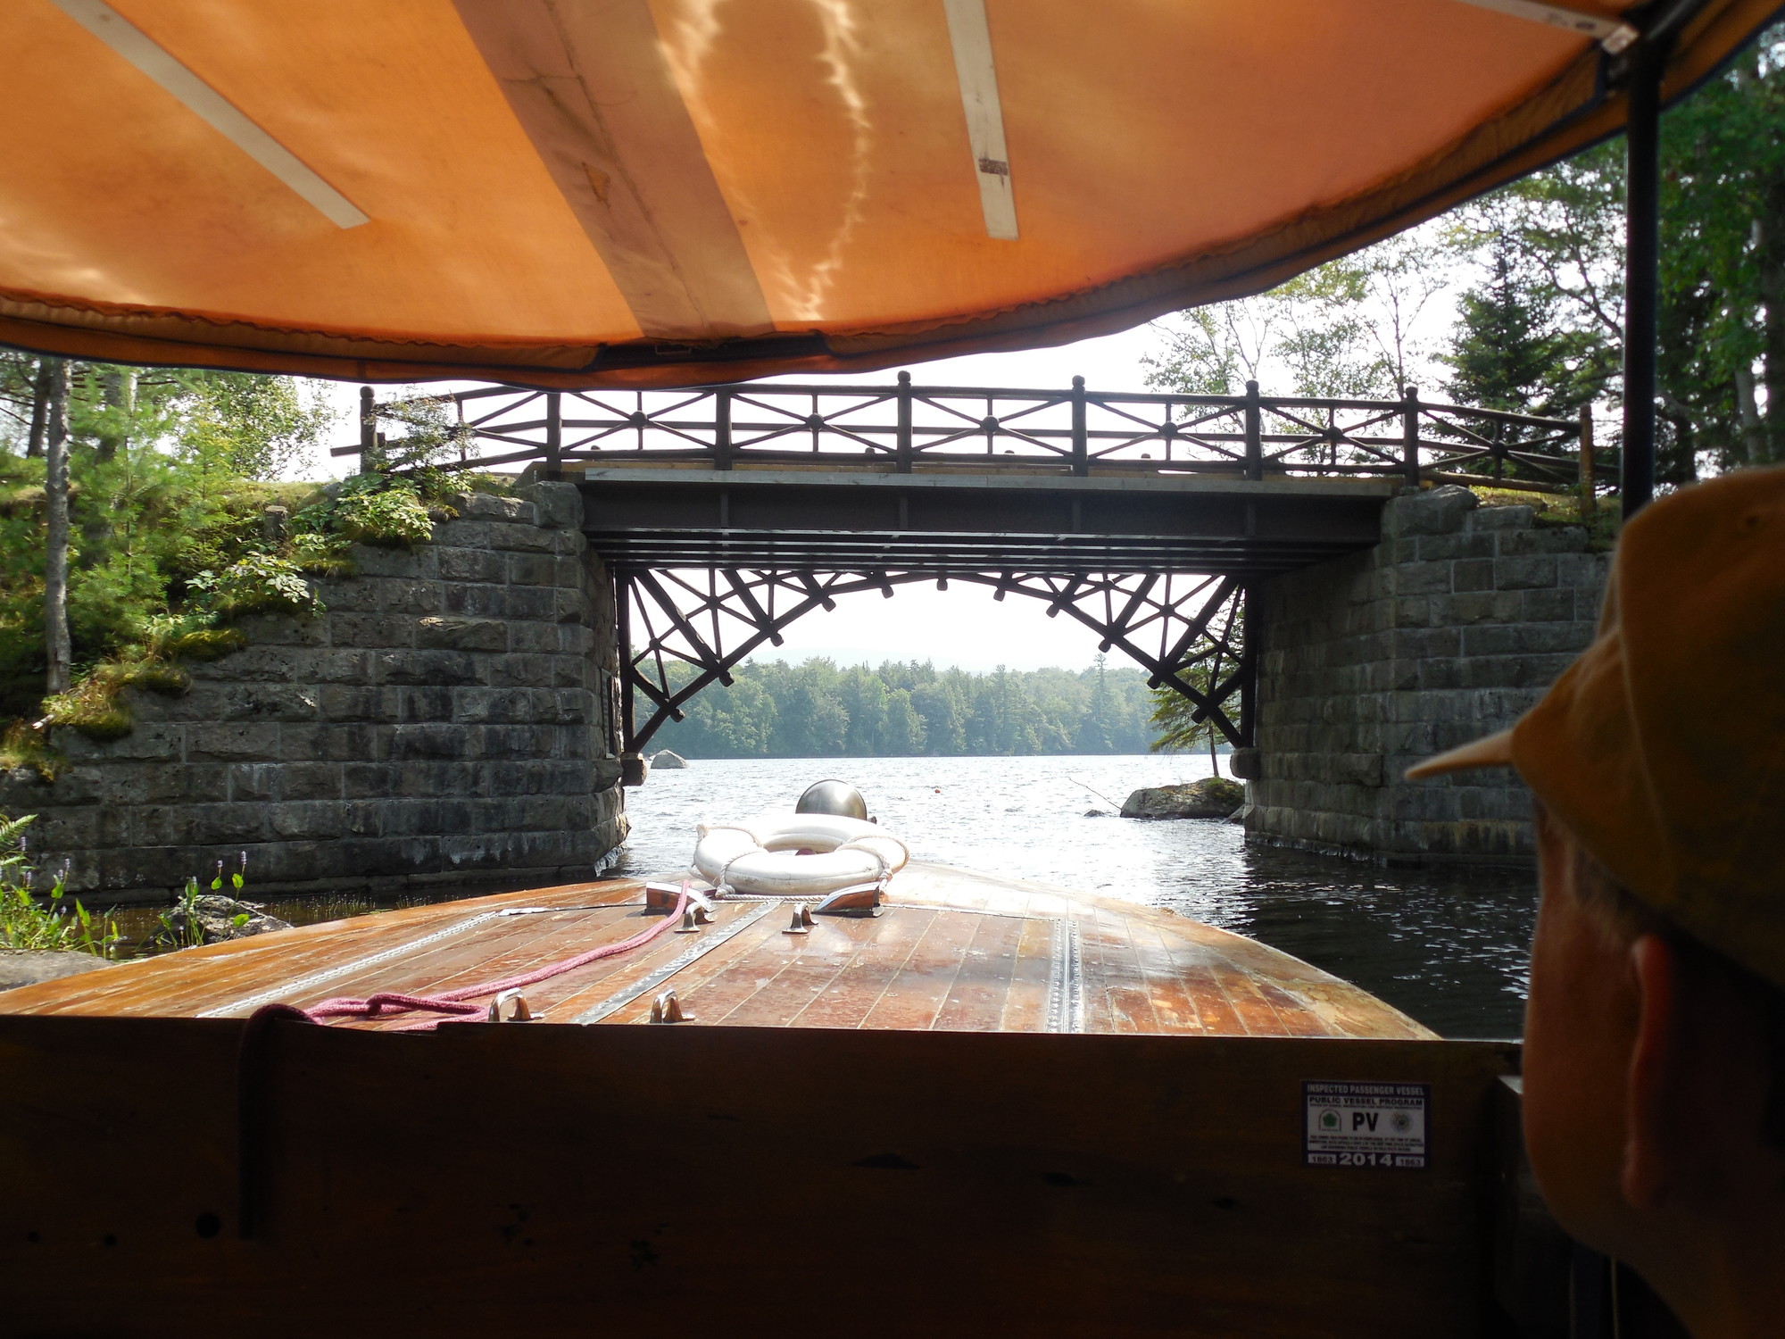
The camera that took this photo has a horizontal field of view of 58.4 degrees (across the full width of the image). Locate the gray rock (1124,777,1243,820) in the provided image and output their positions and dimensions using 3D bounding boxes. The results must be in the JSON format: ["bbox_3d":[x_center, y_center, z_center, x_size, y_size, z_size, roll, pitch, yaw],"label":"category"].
[{"bbox_3d":[5.636,2.408,30.151,2.500,0.750,2.000,0,-3,0],"label":"gray rock"}]

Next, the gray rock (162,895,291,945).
[{"bbox_3d":[-4.230,1.616,10.161,0.870,0.360,0.650,0,-3,0],"label":"gray rock"}]

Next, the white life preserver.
[{"bbox_3d":[-0.257,0.520,4.500,0.600,0.120,0.600,0,6,0],"label":"white life preserver"}]

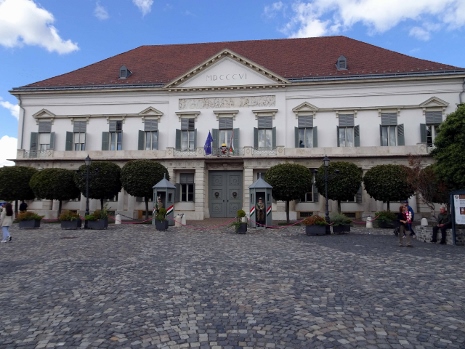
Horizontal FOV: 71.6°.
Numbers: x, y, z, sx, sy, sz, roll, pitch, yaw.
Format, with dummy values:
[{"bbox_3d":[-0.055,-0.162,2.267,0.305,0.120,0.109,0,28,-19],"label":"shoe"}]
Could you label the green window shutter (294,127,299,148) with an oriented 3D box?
[{"bbox_3d":[5.379,-2.903,27.105,0.570,2.212,0.060,4,-6,-41],"label":"green window shutter"}]

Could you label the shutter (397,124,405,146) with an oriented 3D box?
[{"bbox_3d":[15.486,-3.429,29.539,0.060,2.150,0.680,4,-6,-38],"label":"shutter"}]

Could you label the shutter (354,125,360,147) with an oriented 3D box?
[{"bbox_3d":[10.444,-2.880,26.857,0.520,2.300,0.060,-4,-7,41],"label":"shutter"}]

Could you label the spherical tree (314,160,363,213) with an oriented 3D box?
[{"bbox_3d":[8.331,1.424,25.185,3.492,4.833,3.492,0,-5,7],"label":"spherical tree"}]

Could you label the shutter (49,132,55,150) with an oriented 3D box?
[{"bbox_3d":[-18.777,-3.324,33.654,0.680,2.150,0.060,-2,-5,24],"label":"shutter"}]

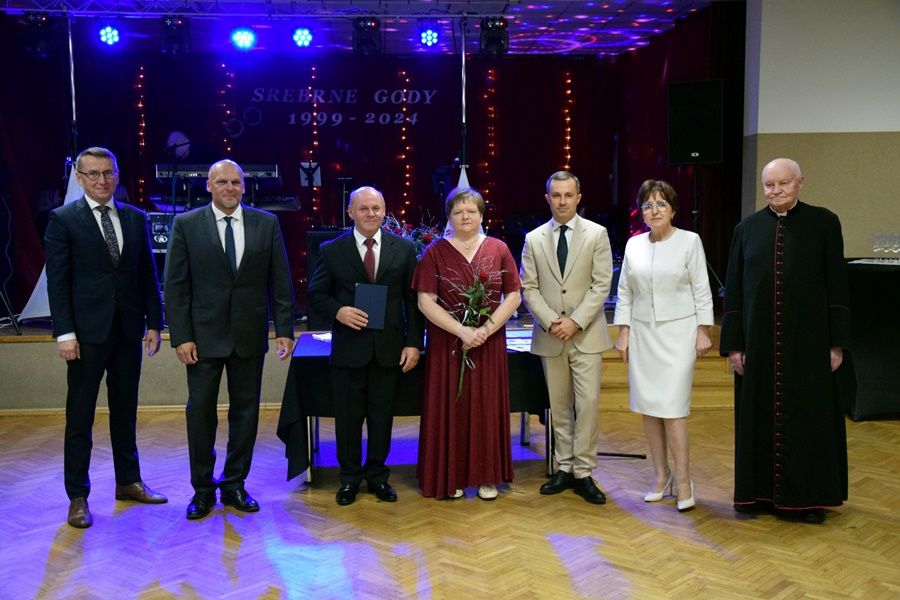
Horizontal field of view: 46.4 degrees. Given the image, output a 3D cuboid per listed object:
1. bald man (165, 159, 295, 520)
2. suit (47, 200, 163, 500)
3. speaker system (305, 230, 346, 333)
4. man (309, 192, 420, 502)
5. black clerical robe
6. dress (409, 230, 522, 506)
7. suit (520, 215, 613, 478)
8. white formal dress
[{"bbox_3d":[-1.128,0.179,5.355,0.660,1.779,0.420,-1,4,-16],"label":"bald man"},{"bbox_3d":[-1.770,0.218,5.374,0.510,1.475,0.370,-3,6,-28],"label":"suit"},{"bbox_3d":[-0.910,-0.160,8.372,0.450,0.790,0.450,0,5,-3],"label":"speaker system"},{"bbox_3d":[-0.459,0.230,5.578,0.610,1.646,0.400,-1,4,-9],"label":"man"},{"bbox_3d":[1.683,0.258,5.267,0.640,1.498,0.430,2,5,26],"label":"black clerical robe"},{"bbox_3d":[0.085,0.345,5.670,0.560,1.362,0.420,0,4,0],"label":"dress"},{"bbox_3d":[0.627,0.239,5.658,0.470,1.400,0.320,1,5,10],"label":"suit"},{"bbox_3d":[1.131,0.118,5.590,0.520,0.985,0.310,2,5,26],"label":"white formal dress"}]

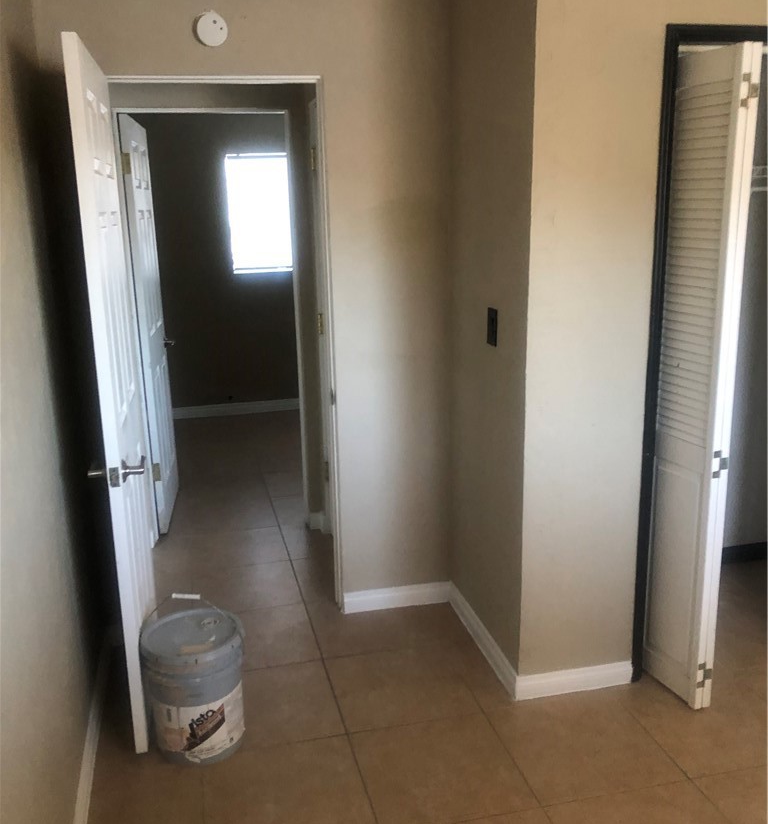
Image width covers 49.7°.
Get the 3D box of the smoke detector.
[{"bbox_3d":[-0.575,-1.279,2.778,0.106,0.108,0.036,-4,14,-12],"label":"smoke detector"}]

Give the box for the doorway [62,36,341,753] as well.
[{"bbox_3d":[-0.487,-0.076,2.734,0.772,2.050,0.799,-4,14,-12],"label":"doorway"}]

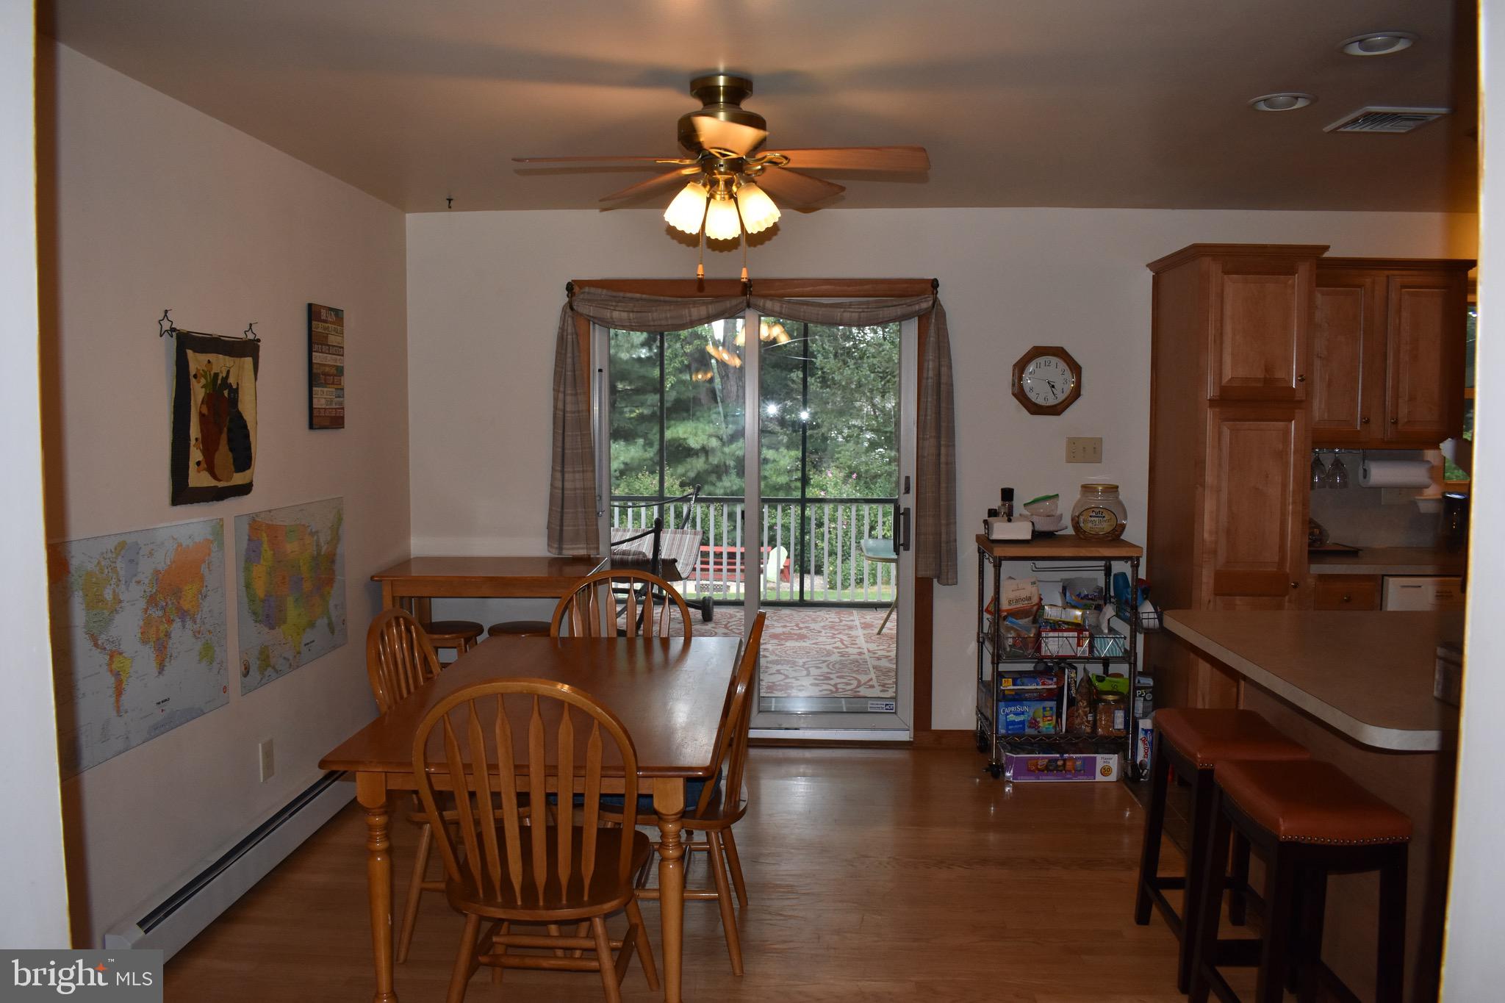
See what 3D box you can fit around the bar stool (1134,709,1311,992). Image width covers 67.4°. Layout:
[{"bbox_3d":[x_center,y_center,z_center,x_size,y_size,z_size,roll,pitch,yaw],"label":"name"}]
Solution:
[{"bbox_3d":[1.309,0.963,3.172,0.335,0.655,0.460,0,5,2],"label":"bar stool"}]

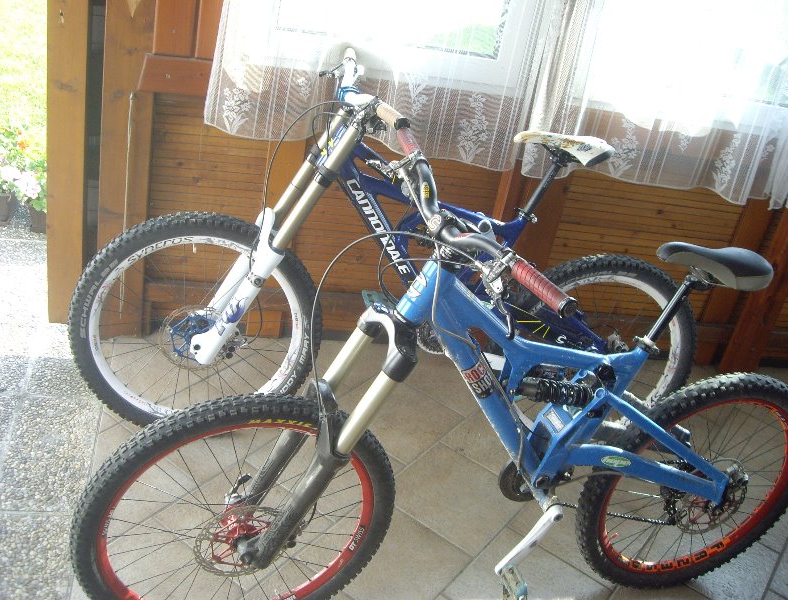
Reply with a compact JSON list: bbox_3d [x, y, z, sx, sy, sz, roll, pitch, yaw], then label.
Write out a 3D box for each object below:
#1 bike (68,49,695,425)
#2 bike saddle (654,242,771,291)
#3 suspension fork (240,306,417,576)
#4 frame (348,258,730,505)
[{"bbox_3d":[0.070,-0.062,2.493,1.870,1.110,0.750,5,24,-13],"label":"bike"},{"bbox_3d":[0.673,-0.080,1.853,0.285,0.085,0.145,0,30,-20],"label":"bike saddle"},{"bbox_3d":[-0.149,0.268,1.771,0.130,0.610,0.190,23,20,-34],"label":"suspension fork"},{"bbox_3d":[0.400,0.201,1.928,0.940,0.650,0.180,0,30,-20],"label":"frame"}]

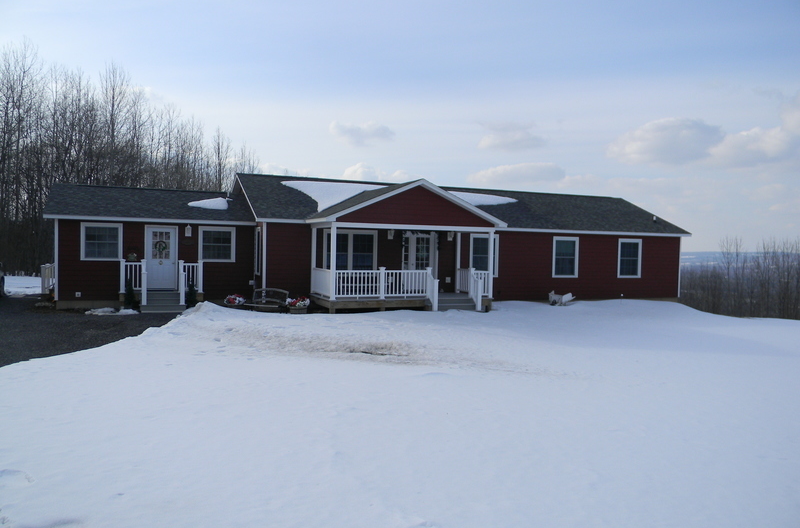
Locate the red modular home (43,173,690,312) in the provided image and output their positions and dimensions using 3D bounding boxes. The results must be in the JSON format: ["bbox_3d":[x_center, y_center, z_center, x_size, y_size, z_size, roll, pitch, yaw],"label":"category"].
[{"bbox_3d":[-0.068,-0.895,26.259,25.040,4.970,11.520,1,2,-23],"label":"red modular home"}]

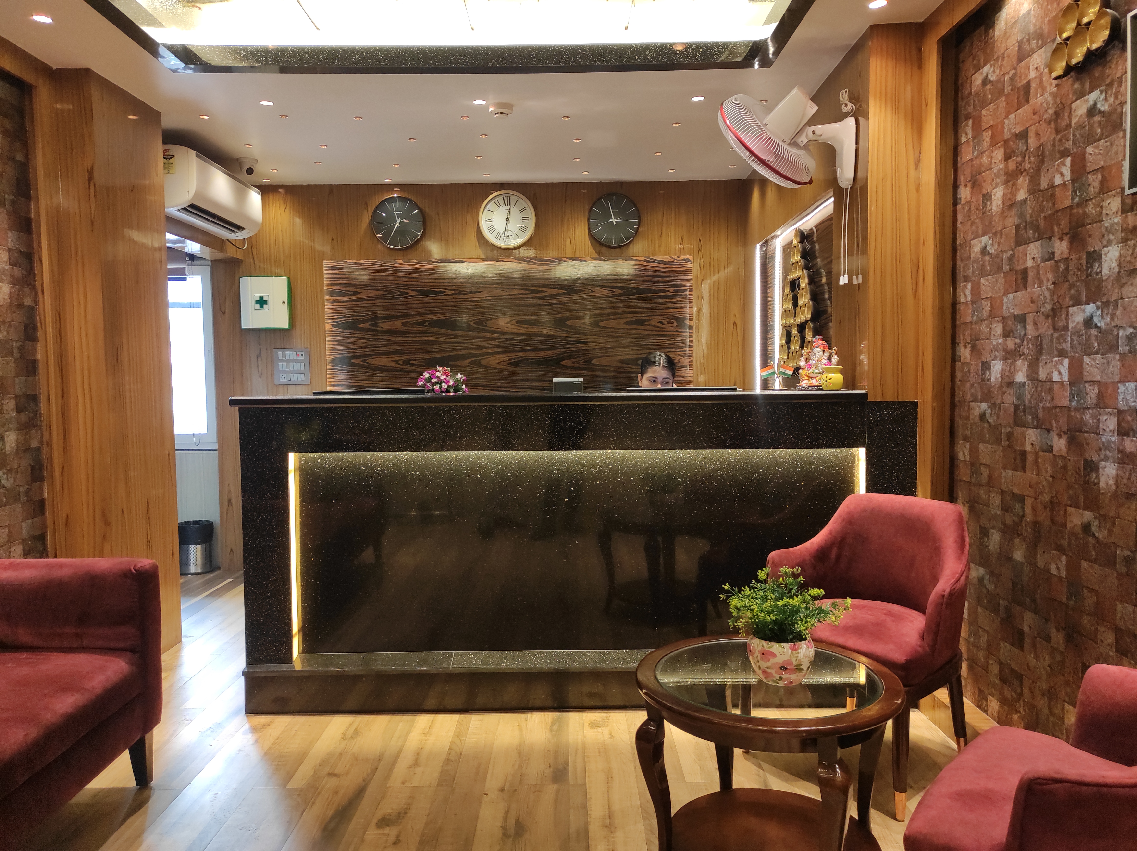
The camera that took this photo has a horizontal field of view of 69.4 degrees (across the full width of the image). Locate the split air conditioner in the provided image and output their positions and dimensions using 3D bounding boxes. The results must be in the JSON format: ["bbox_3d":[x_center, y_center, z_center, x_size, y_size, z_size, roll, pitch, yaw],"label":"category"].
[{"bbox_3d":[-1.920,-1.223,4.408,0.225,0.295,0.880,-1,2,0],"label":"split air conditioner"}]

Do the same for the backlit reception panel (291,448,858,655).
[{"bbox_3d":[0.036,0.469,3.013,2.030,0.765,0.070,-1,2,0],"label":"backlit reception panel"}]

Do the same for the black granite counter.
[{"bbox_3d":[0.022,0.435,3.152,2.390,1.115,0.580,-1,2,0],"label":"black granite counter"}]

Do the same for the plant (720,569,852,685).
[{"bbox_3d":[0.502,0.449,1.892,0.290,0.258,0.270,-1,2,0],"label":"plant"}]

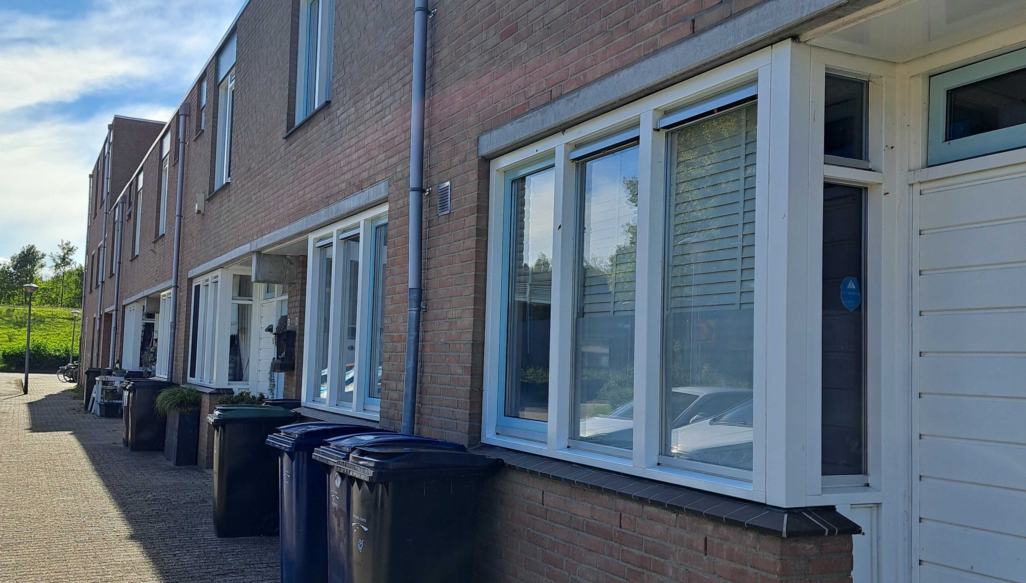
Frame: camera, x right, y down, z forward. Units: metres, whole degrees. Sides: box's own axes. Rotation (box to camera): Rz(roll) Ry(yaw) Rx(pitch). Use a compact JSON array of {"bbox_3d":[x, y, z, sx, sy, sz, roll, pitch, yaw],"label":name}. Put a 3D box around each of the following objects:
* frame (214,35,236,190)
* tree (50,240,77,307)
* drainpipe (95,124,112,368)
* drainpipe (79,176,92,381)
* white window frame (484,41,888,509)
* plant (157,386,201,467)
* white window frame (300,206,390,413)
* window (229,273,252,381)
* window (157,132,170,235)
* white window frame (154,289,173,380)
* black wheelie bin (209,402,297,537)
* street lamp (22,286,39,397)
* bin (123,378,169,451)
[{"bbox_3d":[-3.872,-2.471,13.054,0.110,2.050,1.530,4,-5,-27],"label":"frame"},{"bbox_3d":[-37.001,-1.450,78.000,2.373,5.625,2.373,4,-5,-27],"label":"tree"},{"bbox_3d":[-12.974,-1.065,30.038,0.134,8.704,0.165,3,-4,-27],"label":"drainpipe"},{"bbox_3d":[-18.280,-0.524,40.610,0.160,9.135,0.160,4,-5,-27],"label":"drainpipe"},{"bbox_3d":[0.591,0.004,4.266,0.484,1.553,2.276,3,-4,-27],"label":"white window frame"},{"bbox_3d":[-4.672,1.828,13.223,0.510,1.070,1.250,4,-5,-27],"label":"plant"},{"bbox_3d":[-1.331,0.200,7.732,0.110,1.575,2.350,4,-5,-27],"label":"white window frame"},{"bbox_3d":[-3.593,0.493,12.484,0.319,1.504,0.124,3,-4,-27],"label":"window"},{"bbox_3d":[-6.767,-2.125,18.683,0.110,2.050,1.530,4,-5,-27],"label":"window"},{"bbox_3d":[-6.076,0.738,16.783,0.144,1.555,2.142,3,-4,-27],"label":"white window frame"},{"bbox_3d":[-2.242,1.489,8.076,0.690,1.070,0.580,3,-4,-27],"label":"black wheelie bin"},{"bbox_3d":[-15.455,1.519,30.276,0.500,3.650,0.500,4,-5,-27],"label":"street lamp"},{"bbox_3d":[-5.560,1.851,14.490,0.700,1.080,0.580,3,-4,-27],"label":"bin"}]

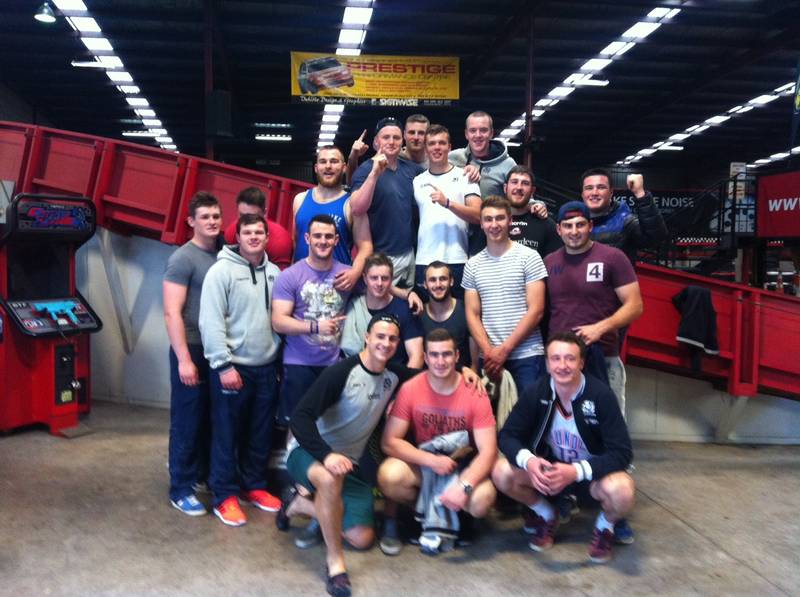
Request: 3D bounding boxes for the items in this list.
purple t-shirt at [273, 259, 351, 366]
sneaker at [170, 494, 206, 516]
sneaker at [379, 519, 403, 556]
[{"bbox_3d":[-0.506,0.082,4.730,0.490,0.650,0.300,-1,3,-13],"label":"purple t-shirt"},{"bbox_3d":[-1.273,1.223,4.913,0.115,0.110,0.300,-2,4,-38],"label":"sneaker"},{"bbox_3d":[-0.042,1.248,4.306,0.115,0.120,0.300,0,3,3],"label":"sneaker"}]

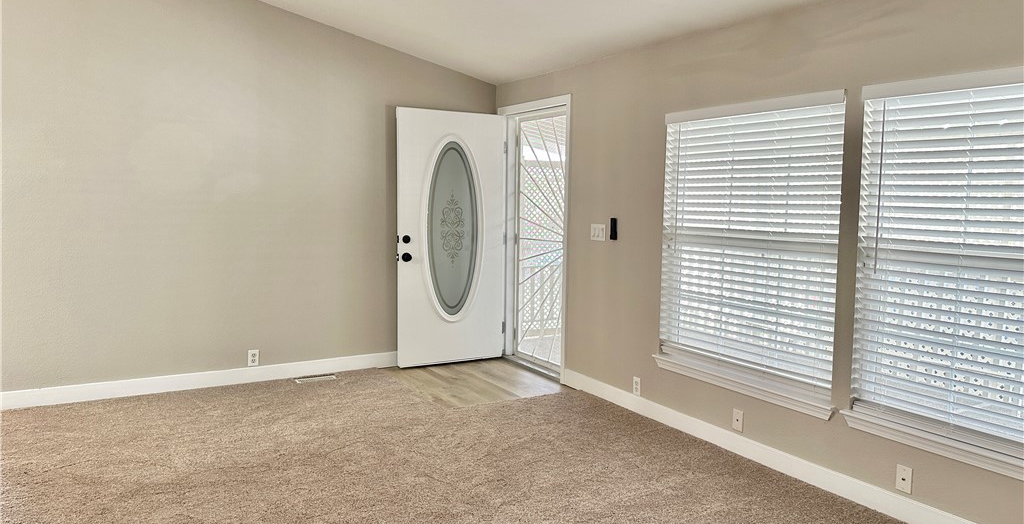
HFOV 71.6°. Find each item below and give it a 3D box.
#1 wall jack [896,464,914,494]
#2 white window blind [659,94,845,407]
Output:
[{"bbox_3d":[1.679,0.929,3.035,0.008,0.114,0.070,-2,6,-30],"label":"wall jack"},{"bbox_3d":[1.224,-0.112,3.799,0.070,1.440,1.180,-2,6,-30],"label":"white window blind"}]

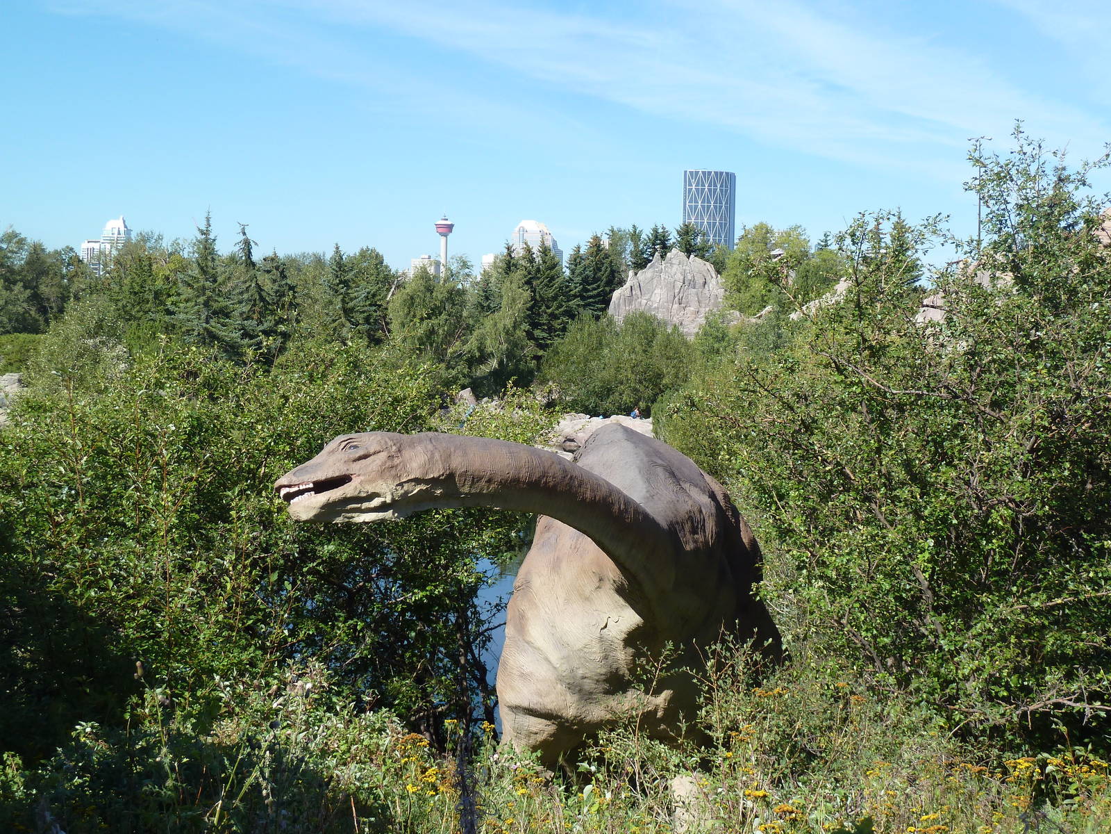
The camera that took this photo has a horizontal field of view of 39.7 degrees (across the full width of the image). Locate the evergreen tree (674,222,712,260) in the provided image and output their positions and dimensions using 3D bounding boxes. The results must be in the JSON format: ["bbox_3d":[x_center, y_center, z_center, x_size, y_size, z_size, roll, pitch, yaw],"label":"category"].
[{"bbox_3d":[13.267,-11.068,150.385,4.400,16.000,4.400,1,3,5],"label":"evergreen tree"}]

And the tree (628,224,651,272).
[{"bbox_3d":[8.027,-10.730,150.385,3.700,16.000,3.700,1,3,3],"label":"tree"}]

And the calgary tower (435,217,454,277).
[{"bbox_3d":[-164.815,-211.659,2272.547,29.000,189.000,29.000,1,3,-4],"label":"calgary tower"}]

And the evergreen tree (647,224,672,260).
[{"bbox_3d":[10.014,-10.730,150.385,3.800,16.000,3.800,1,3,4],"label":"evergreen tree"}]

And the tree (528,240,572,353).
[{"bbox_3d":[-0.655,-6.694,115.313,4.000,13.000,4.000,1,3,0],"label":"tree"}]

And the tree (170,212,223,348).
[{"bbox_3d":[-26.648,-8.018,115.349,4.300,14.500,4.300,0,3,-13],"label":"tree"}]

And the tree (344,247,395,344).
[{"bbox_3d":[-13.633,-6.244,112.293,4.200,12.200,4.200,1,3,-7],"label":"tree"}]

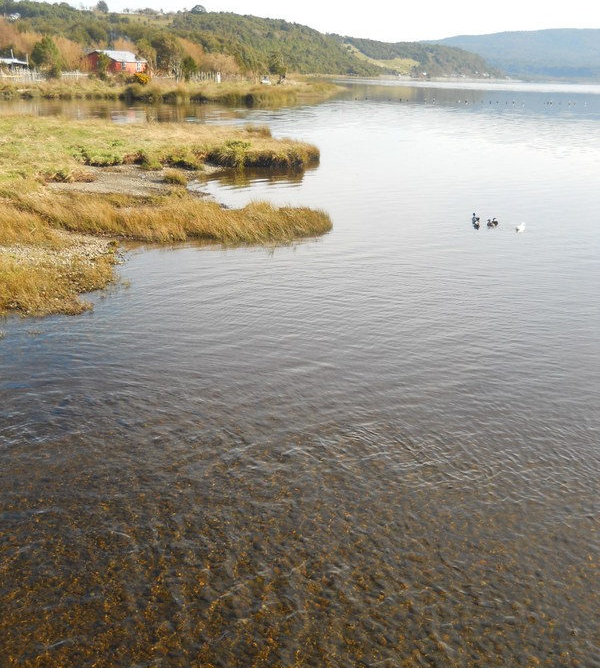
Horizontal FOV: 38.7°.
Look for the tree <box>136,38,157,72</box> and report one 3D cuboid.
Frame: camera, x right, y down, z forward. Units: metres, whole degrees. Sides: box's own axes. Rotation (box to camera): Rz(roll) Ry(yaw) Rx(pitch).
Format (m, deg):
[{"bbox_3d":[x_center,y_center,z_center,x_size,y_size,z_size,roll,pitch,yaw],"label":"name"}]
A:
[{"bbox_3d":[-26.246,-47.423,146.281,3.176,5.715,3.176,-2,17,-10],"label":"tree"}]

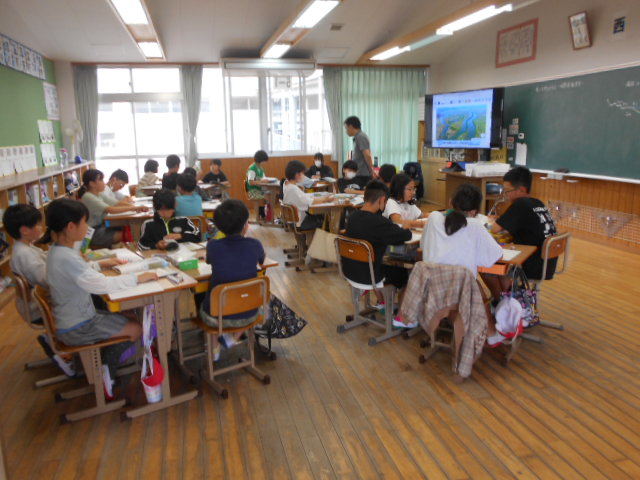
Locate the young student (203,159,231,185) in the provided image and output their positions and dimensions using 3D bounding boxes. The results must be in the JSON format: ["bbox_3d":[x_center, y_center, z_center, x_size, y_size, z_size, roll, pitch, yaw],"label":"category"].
[{"bbox_3d":[-1.632,-0.766,7.733,0.412,1.029,0.511,-2,13,-6],"label":"young student"}]

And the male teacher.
[{"bbox_3d":[0.567,-0.911,6.740,0.420,1.620,0.450,-2,13,-2],"label":"male teacher"}]

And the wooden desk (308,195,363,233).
[{"bbox_3d":[0.042,-0.074,5.240,0.430,0.665,0.630,-4,13,-14],"label":"wooden desk"}]

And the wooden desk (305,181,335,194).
[{"bbox_3d":[-0.212,-0.500,7.268,0.625,0.665,0.433,8,16,36],"label":"wooden desk"}]

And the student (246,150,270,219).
[{"bbox_3d":[-0.926,-0.818,7.562,0.500,1.140,0.390,2,13,14],"label":"student"}]

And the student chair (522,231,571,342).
[{"bbox_3d":[1.507,0.313,3.418,0.350,0.679,0.410,-10,16,-35],"label":"student chair"}]

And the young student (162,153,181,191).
[{"bbox_3d":[-2.090,-0.648,6.961,0.405,1.150,0.511,-1,13,-2],"label":"young student"}]

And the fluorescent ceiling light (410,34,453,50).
[{"bbox_3d":[1.458,-2.664,6.459,0.200,0.090,1.150,-4,13,-14],"label":"fluorescent ceiling light"}]

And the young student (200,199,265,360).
[{"bbox_3d":[-0.530,0.275,2.891,0.410,1.073,0.570,-9,15,-31],"label":"young student"}]

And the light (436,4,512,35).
[{"bbox_3d":[1.735,-2.526,5.493,0.250,0.100,1.240,-4,13,-14],"label":"light"}]

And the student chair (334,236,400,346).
[{"bbox_3d":[0.386,0.322,3.427,0.450,0.690,0.360,-13,18,-43],"label":"student chair"}]

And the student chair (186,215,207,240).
[{"bbox_3d":[-1.291,0.046,4.820,0.370,0.660,0.440,-4,13,-14],"label":"student chair"}]

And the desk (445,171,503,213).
[{"bbox_3d":[2.517,-0.701,7.717,0.680,0.710,1.250,-4,13,-14],"label":"desk"}]

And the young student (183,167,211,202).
[{"bbox_3d":[-1.549,-0.409,6.010,0.400,1.030,0.500,-6,14,-21],"label":"young student"}]

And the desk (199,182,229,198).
[{"bbox_3d":[-1.651,-0.483,7.290,0.620,0.660,0.450,-2,13,-5],"label":"desk"}]

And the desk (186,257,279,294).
[{"bbox_3d":[-0.625,0.456,3.015,0.630,0.620,0.430,-10,15,-34],"label":"desk"}]

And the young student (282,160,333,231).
[{"bbox_3d":[-0.065,-0.276,5.134,0.511,1.150,0.405,-8,14,-28],"label":"young student"}]

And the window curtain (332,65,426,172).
[{"bbox_3d":[1.233,-2.187,9.653,1.950,2.420,0.160,-4,13,-14],"label":"window curtain"}]

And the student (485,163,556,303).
[{"bbox_3d":[1.419,0.067,3.379,0.580,1.150,0.430,9,16,38],"label":"student"}]

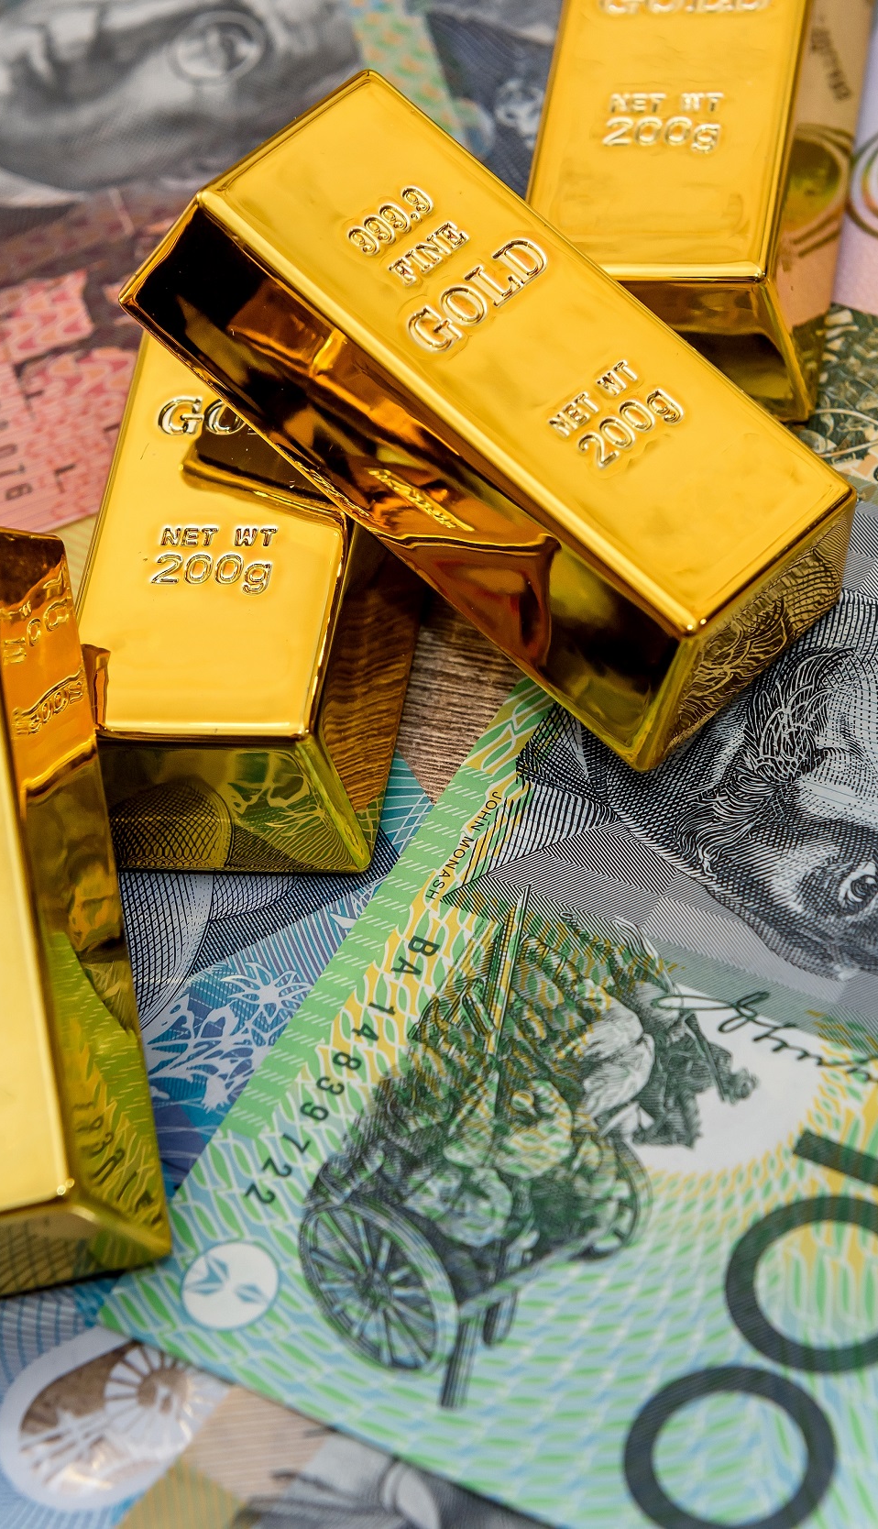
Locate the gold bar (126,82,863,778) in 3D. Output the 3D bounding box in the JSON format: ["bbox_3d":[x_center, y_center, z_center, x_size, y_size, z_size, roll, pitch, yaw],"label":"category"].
[{"bbox_3d":[0.005,-0.030,0.364,0.059,0.016,0.026,42,59,11],"label":"gold bar"}]

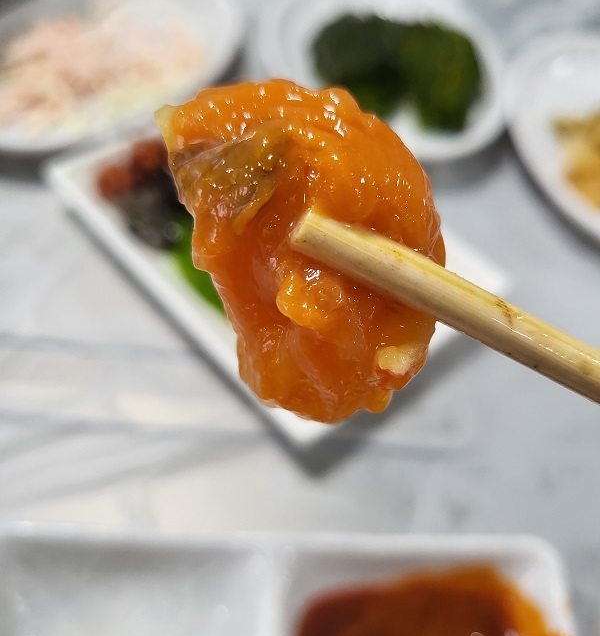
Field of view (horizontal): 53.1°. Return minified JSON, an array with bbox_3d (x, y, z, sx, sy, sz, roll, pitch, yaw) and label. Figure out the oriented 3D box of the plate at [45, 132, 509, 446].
[{"bbox_3d":[-0.014,-0.035,0.257,0.108,0.020,0.172,-35,62,-24],"label":"plate"}]

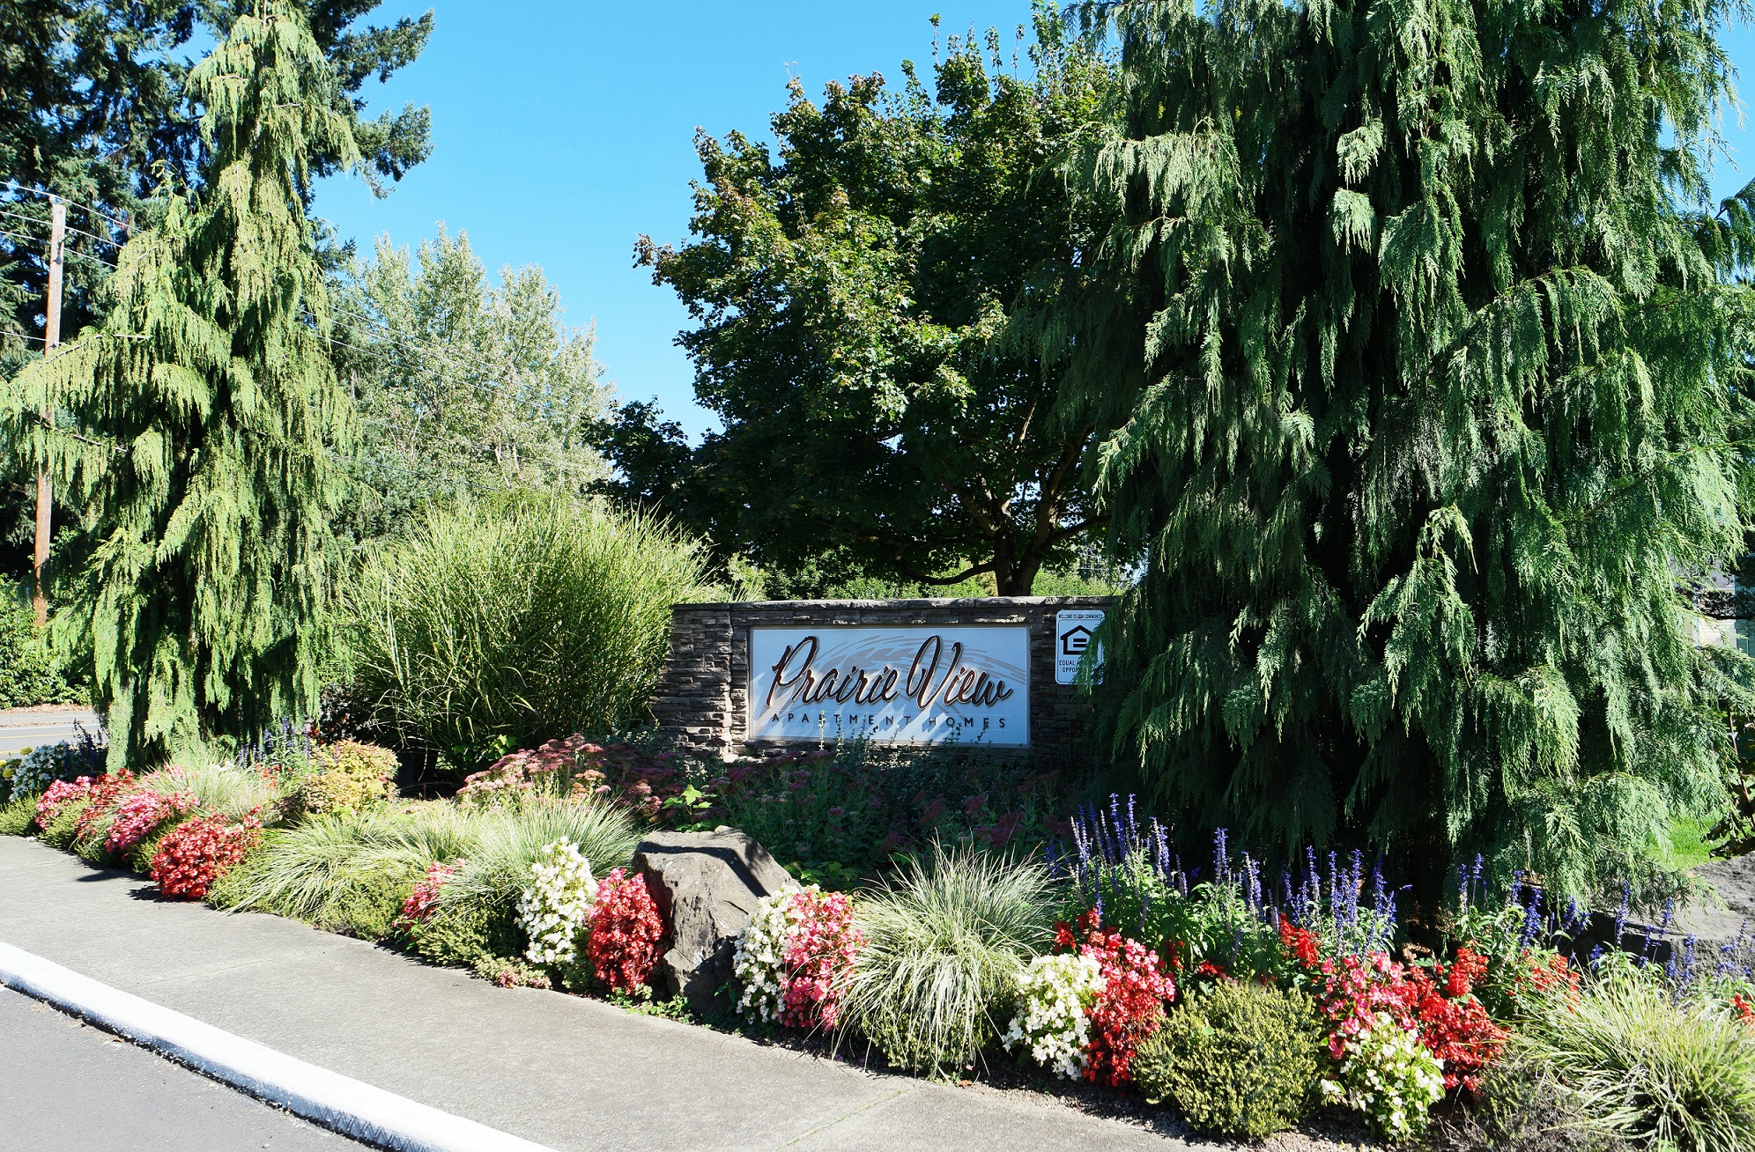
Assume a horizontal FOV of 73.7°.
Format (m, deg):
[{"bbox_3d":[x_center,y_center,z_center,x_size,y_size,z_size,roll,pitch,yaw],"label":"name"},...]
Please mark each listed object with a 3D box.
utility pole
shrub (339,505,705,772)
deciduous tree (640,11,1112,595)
[{"bbox_3d":[-20.789,-3.091,29.225,0.300,12.924,0.300,2,-4,-36],"label":"utility pole"},{"bbox_3d":[-2.581,0.457,8.488,2.500,2.000,2.400,1,-3,-17],"label":"shrub"},{"bbox_3d":[1.227,-2.531,14.469,8.500,9.114,8.300,0,-3,5],"label":"deciduous tree"}]

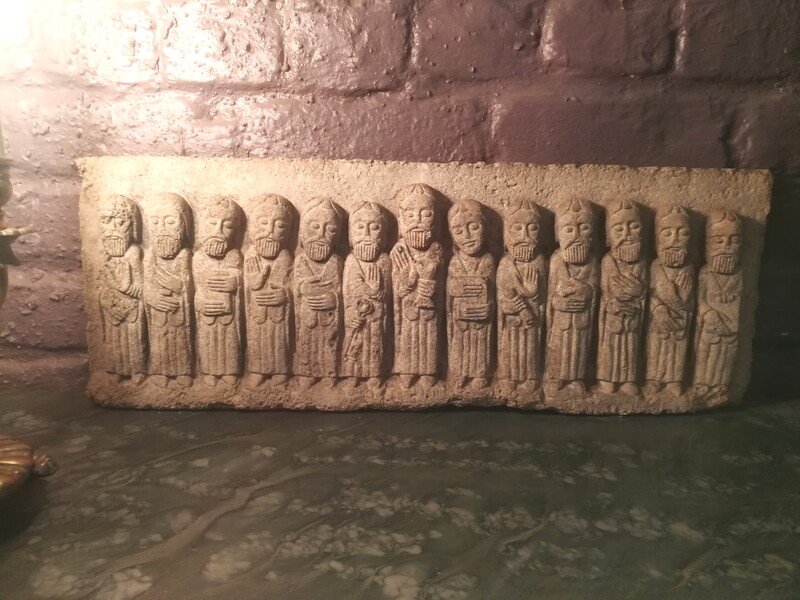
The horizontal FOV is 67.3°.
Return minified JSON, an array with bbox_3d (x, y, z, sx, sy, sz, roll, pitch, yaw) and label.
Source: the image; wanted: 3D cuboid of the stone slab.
[{"bbox_3d":[0.019,-0.009,0.524,0.572,0.208,0.045,1,9,0],"label":"stone slab"}]

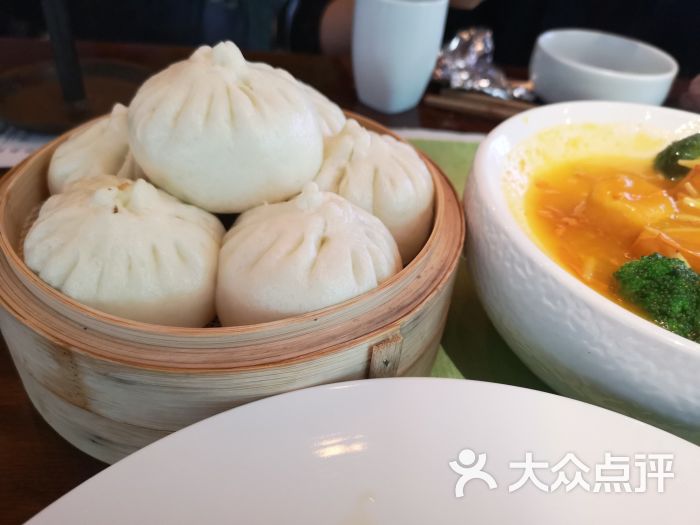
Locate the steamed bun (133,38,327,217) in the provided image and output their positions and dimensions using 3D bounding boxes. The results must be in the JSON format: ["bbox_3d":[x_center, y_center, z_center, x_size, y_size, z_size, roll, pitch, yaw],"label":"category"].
[{"bbox_3d":[-0.050,-0.054,0.220,0.078,0.066,0.078,5,41,0],"label":"steamed bun"}]

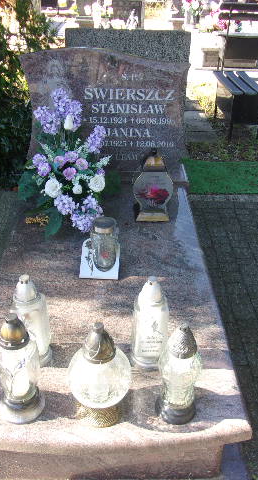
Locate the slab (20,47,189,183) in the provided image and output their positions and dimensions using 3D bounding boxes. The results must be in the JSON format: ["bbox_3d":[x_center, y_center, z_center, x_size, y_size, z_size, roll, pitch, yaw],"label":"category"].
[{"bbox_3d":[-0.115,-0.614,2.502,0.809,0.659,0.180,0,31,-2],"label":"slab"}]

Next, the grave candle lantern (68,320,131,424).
[{"bbox_3d":[-0.076,0.330,1.274,0.163,0.288,0.163,0,31,-2],"label":"grave candle lantern"}]

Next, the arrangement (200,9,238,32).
[{"bbox_3d":[1.326,-3.288,7.486,0.500,0.300,0.380,0,31,0],"label":"arrangement"}]

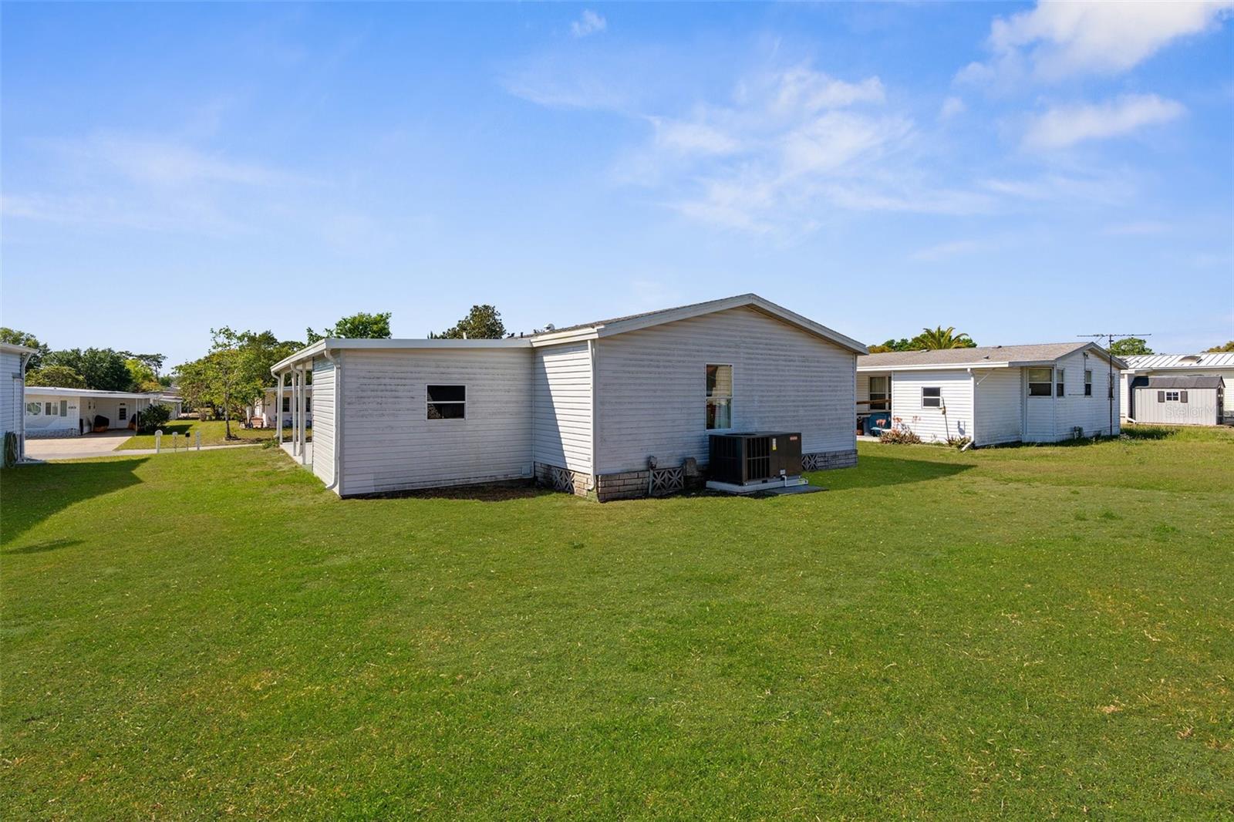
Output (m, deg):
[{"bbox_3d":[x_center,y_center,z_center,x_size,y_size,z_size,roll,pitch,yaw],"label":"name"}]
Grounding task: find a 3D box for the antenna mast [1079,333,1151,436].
[{"bbox_3d":[18.818,-0.987,20.800,2.050,3.850,1.300,1,2,32],"label":"antenna mast"}]

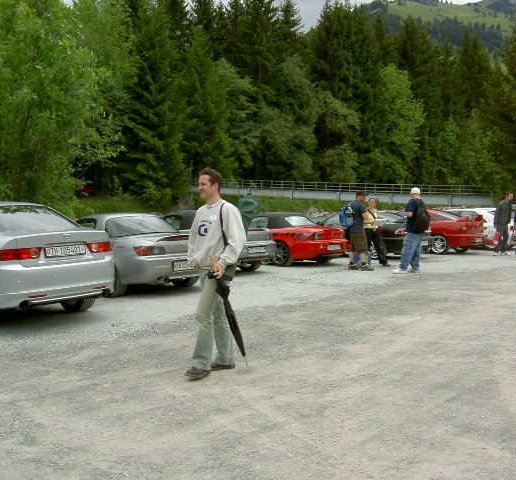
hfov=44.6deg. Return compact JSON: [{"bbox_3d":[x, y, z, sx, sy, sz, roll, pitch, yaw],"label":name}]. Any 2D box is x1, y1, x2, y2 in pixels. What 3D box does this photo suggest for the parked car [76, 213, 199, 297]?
[{"bbox_3d":[-2.621,0.175,11.471,4.130,1.285,1.750,3,5,42],"label":"parked car"}]

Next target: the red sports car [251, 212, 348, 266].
[{"bbox_3d":[0.297,-0.081,15.991,4.130,1.285,1.750,3,5,42],"label":"red sports car"}]

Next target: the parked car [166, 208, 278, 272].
[{"bbox_3d":[-1.499,0.020,14.174,1.750,1.285,4.130,-3,5,-45],"label":"parked car"}]

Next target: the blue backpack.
[{"bbox_3d":[1.957,-0.531,13.900,0.250,0.520,0.330,-2,4,-30],"label":"blue backpack"}]

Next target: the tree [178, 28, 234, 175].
[{"bbox_3d":[-6.013,-15.177,72.000,6.500,18.300,6.500,0,3,0],"label":"tree"}]

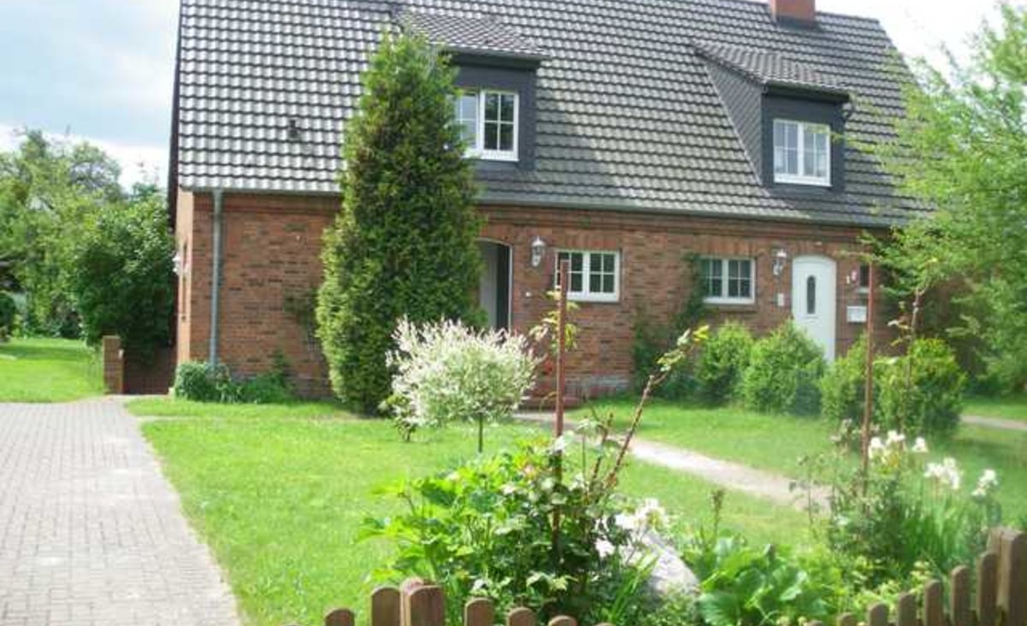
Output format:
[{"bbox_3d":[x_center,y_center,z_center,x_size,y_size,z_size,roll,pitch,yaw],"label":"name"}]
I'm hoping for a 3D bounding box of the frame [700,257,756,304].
[{"bbox_3d":[4.227,-0.639,21.142,1.255,0.941,0.100,1,-1,-18],"label":"frame"}]

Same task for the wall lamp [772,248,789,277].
[{"bbox_3d":[5.308,-1.001,21.266,0.220,0.554,0.270,1,-1,-18],"label":"wall lamp"}]

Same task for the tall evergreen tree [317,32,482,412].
[{"bbox_3d":[-1.727,-1.352,16.149,2.484,5.771,2.484,1,-1,-18],"label":"tall evergreen tree"}]

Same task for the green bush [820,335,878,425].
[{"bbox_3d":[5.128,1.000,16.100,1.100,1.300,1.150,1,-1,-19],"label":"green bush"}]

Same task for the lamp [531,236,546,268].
[{"bbox_3d":[0.466,-1.129,19.708,0.220,0.553,0.270,1,-1,-18],"label":"lamp"}]

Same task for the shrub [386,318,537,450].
[{"bbox_3d":[-0.555,0.776,11.534,1.636,1.433,1.587,1,-1,0],"label":"shrub"}]

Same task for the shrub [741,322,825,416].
[{"bbox_3d":[4.328,0.889,17.066,1.313,1.491,1.313,1,-1,-18],"label":"shrub"}]

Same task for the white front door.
[{"bbox_3d":[6.123,-0.026,21.741,1.067,2.300,0.100,1,-1,-18],"label":"white front door"}]

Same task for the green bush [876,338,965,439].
[{"bbox_3d":[5.598,0.989,14.600,1.200,1.320,1.200,1,-1,-19],"label":"green bush"}]

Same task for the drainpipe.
[{"bbox_3d":[-5.023,-0.396,17.986,0.110,3.403,0.110,1,-1,-18],"label":"drainpipe"}]

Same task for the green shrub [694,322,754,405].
[{"bbox_3d":[3.714,0.891,18.690,1.093,1.468,1.093,1,-1,-18],"label":"green shrub"}]

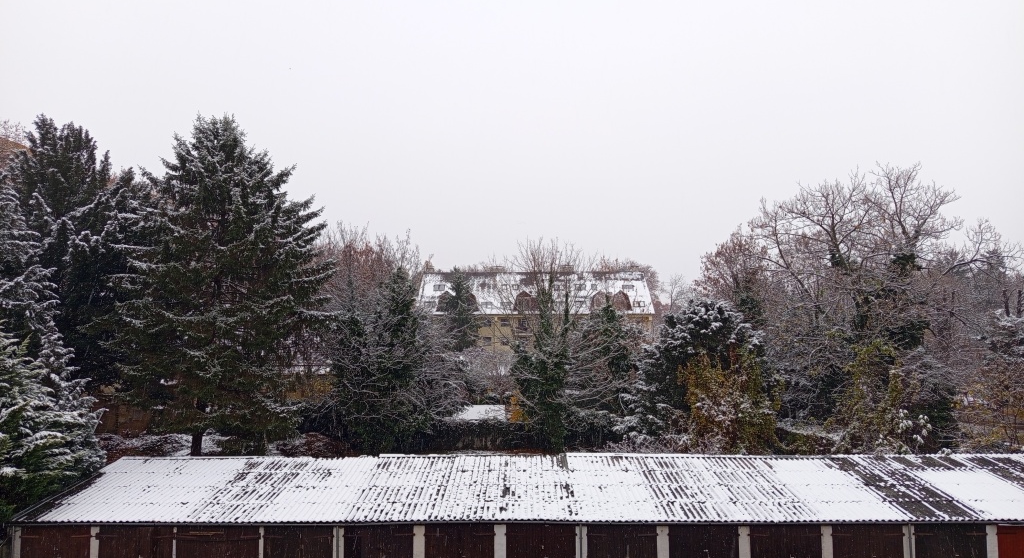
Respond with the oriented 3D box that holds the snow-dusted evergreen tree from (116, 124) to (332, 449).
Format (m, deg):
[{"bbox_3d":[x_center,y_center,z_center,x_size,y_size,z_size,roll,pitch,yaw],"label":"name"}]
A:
[{"bbox_3d":[-14.886,0.937,36.521,11.000,19.020,11.000,0,-4,0],"label":"snow-dusted evergreen tree"}]

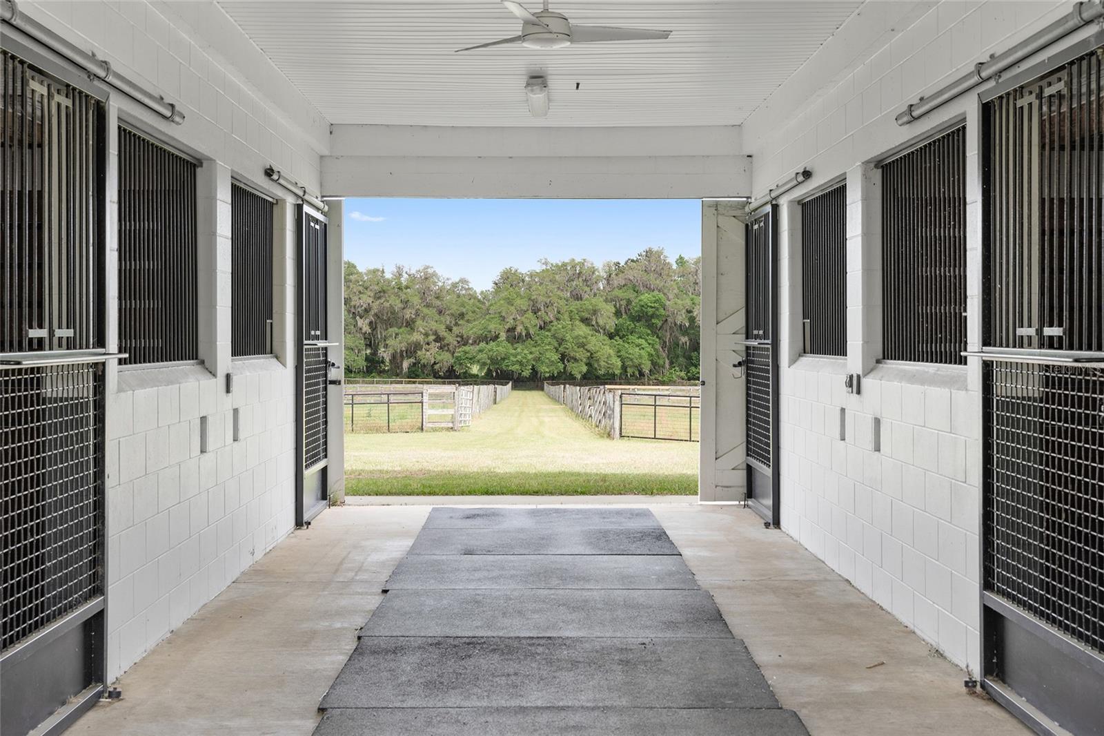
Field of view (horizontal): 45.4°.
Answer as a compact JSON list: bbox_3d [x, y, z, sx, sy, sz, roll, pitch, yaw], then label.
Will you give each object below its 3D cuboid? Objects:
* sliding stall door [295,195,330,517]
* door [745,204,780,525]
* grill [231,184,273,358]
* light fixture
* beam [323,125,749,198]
[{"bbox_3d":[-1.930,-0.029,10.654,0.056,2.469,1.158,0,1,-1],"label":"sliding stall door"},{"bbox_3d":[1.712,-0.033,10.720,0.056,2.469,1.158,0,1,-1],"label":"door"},{"bbox_3d":[-2.050,-0.635,8.822,0.035,1.127,1.776,0,1,-1],"label":"grill"},{"bbox_3d":[-0.111,-2.018,9.889,0.160,0.127,1.076,0,1,-1],"label":"light fixture"},{"bbox_3d":[-0.123,-1.792,11.499,3.722,0.624,0.203,0,1,-1],"label":"beam"}]

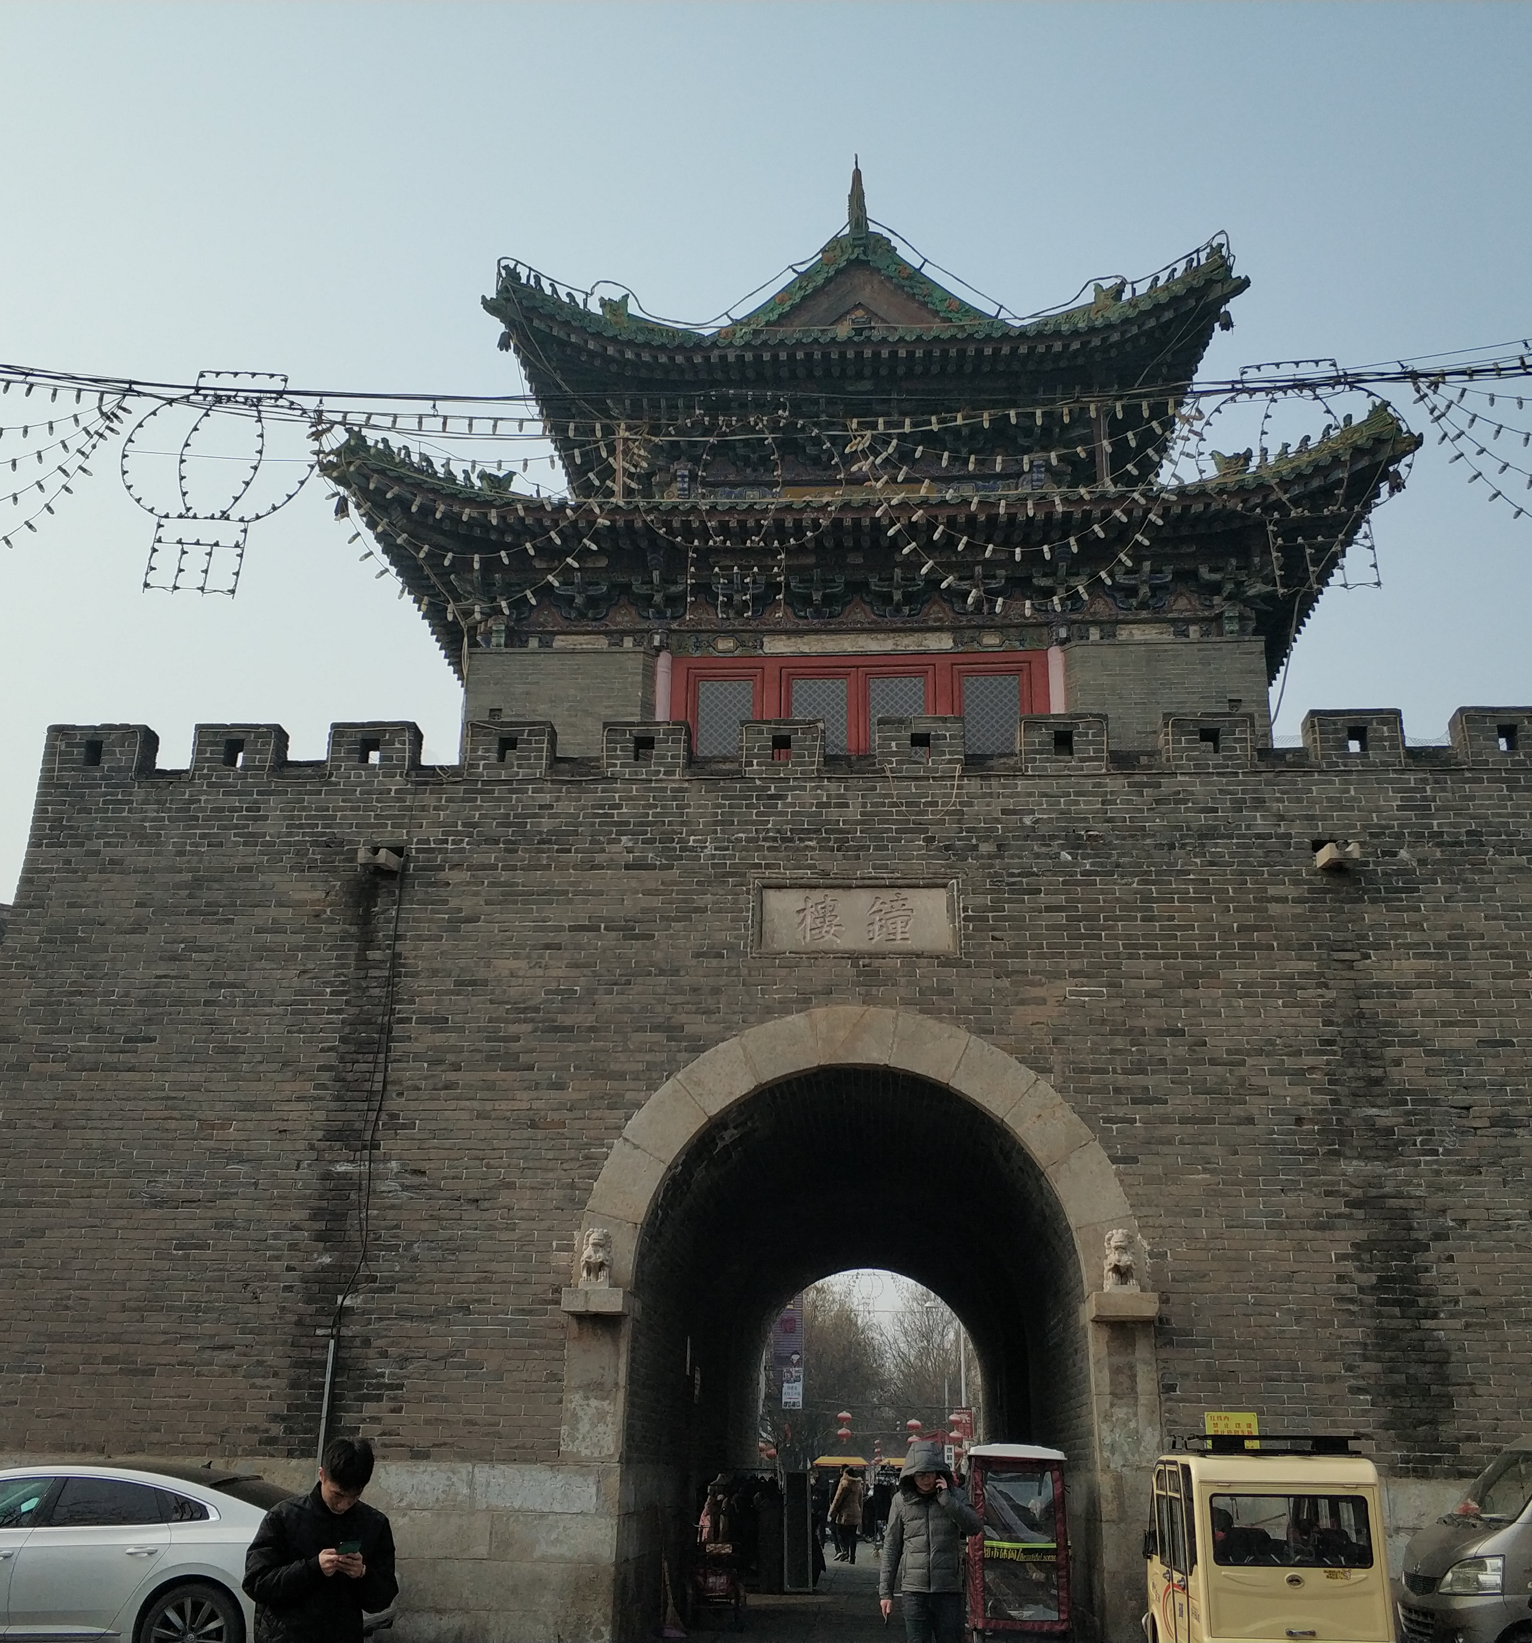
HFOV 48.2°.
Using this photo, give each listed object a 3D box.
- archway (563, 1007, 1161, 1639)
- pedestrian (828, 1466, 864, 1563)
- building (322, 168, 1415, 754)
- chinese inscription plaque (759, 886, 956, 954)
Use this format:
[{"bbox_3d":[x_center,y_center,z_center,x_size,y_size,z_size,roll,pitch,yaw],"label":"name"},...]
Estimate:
[{"bbox_3d":[0.805,4.359,15.060,5.050,5.550,0.900,0,-21,4],"label":"archway"},{"bbox_3d":[1.393,11.976,29.551,0.580,1.620,0.450,0,-21,4],"label":"pedestrian"},{"bbox_3d":[1.499,-2.694,26.498,12.900,12.200,12.600,0,-21,4],"label":"building"},{"bbox_3d":[0.880,0.946,16.404,1.880,0.690,0.100,0,-23,4],"label":"chinese inscription plaque"}]

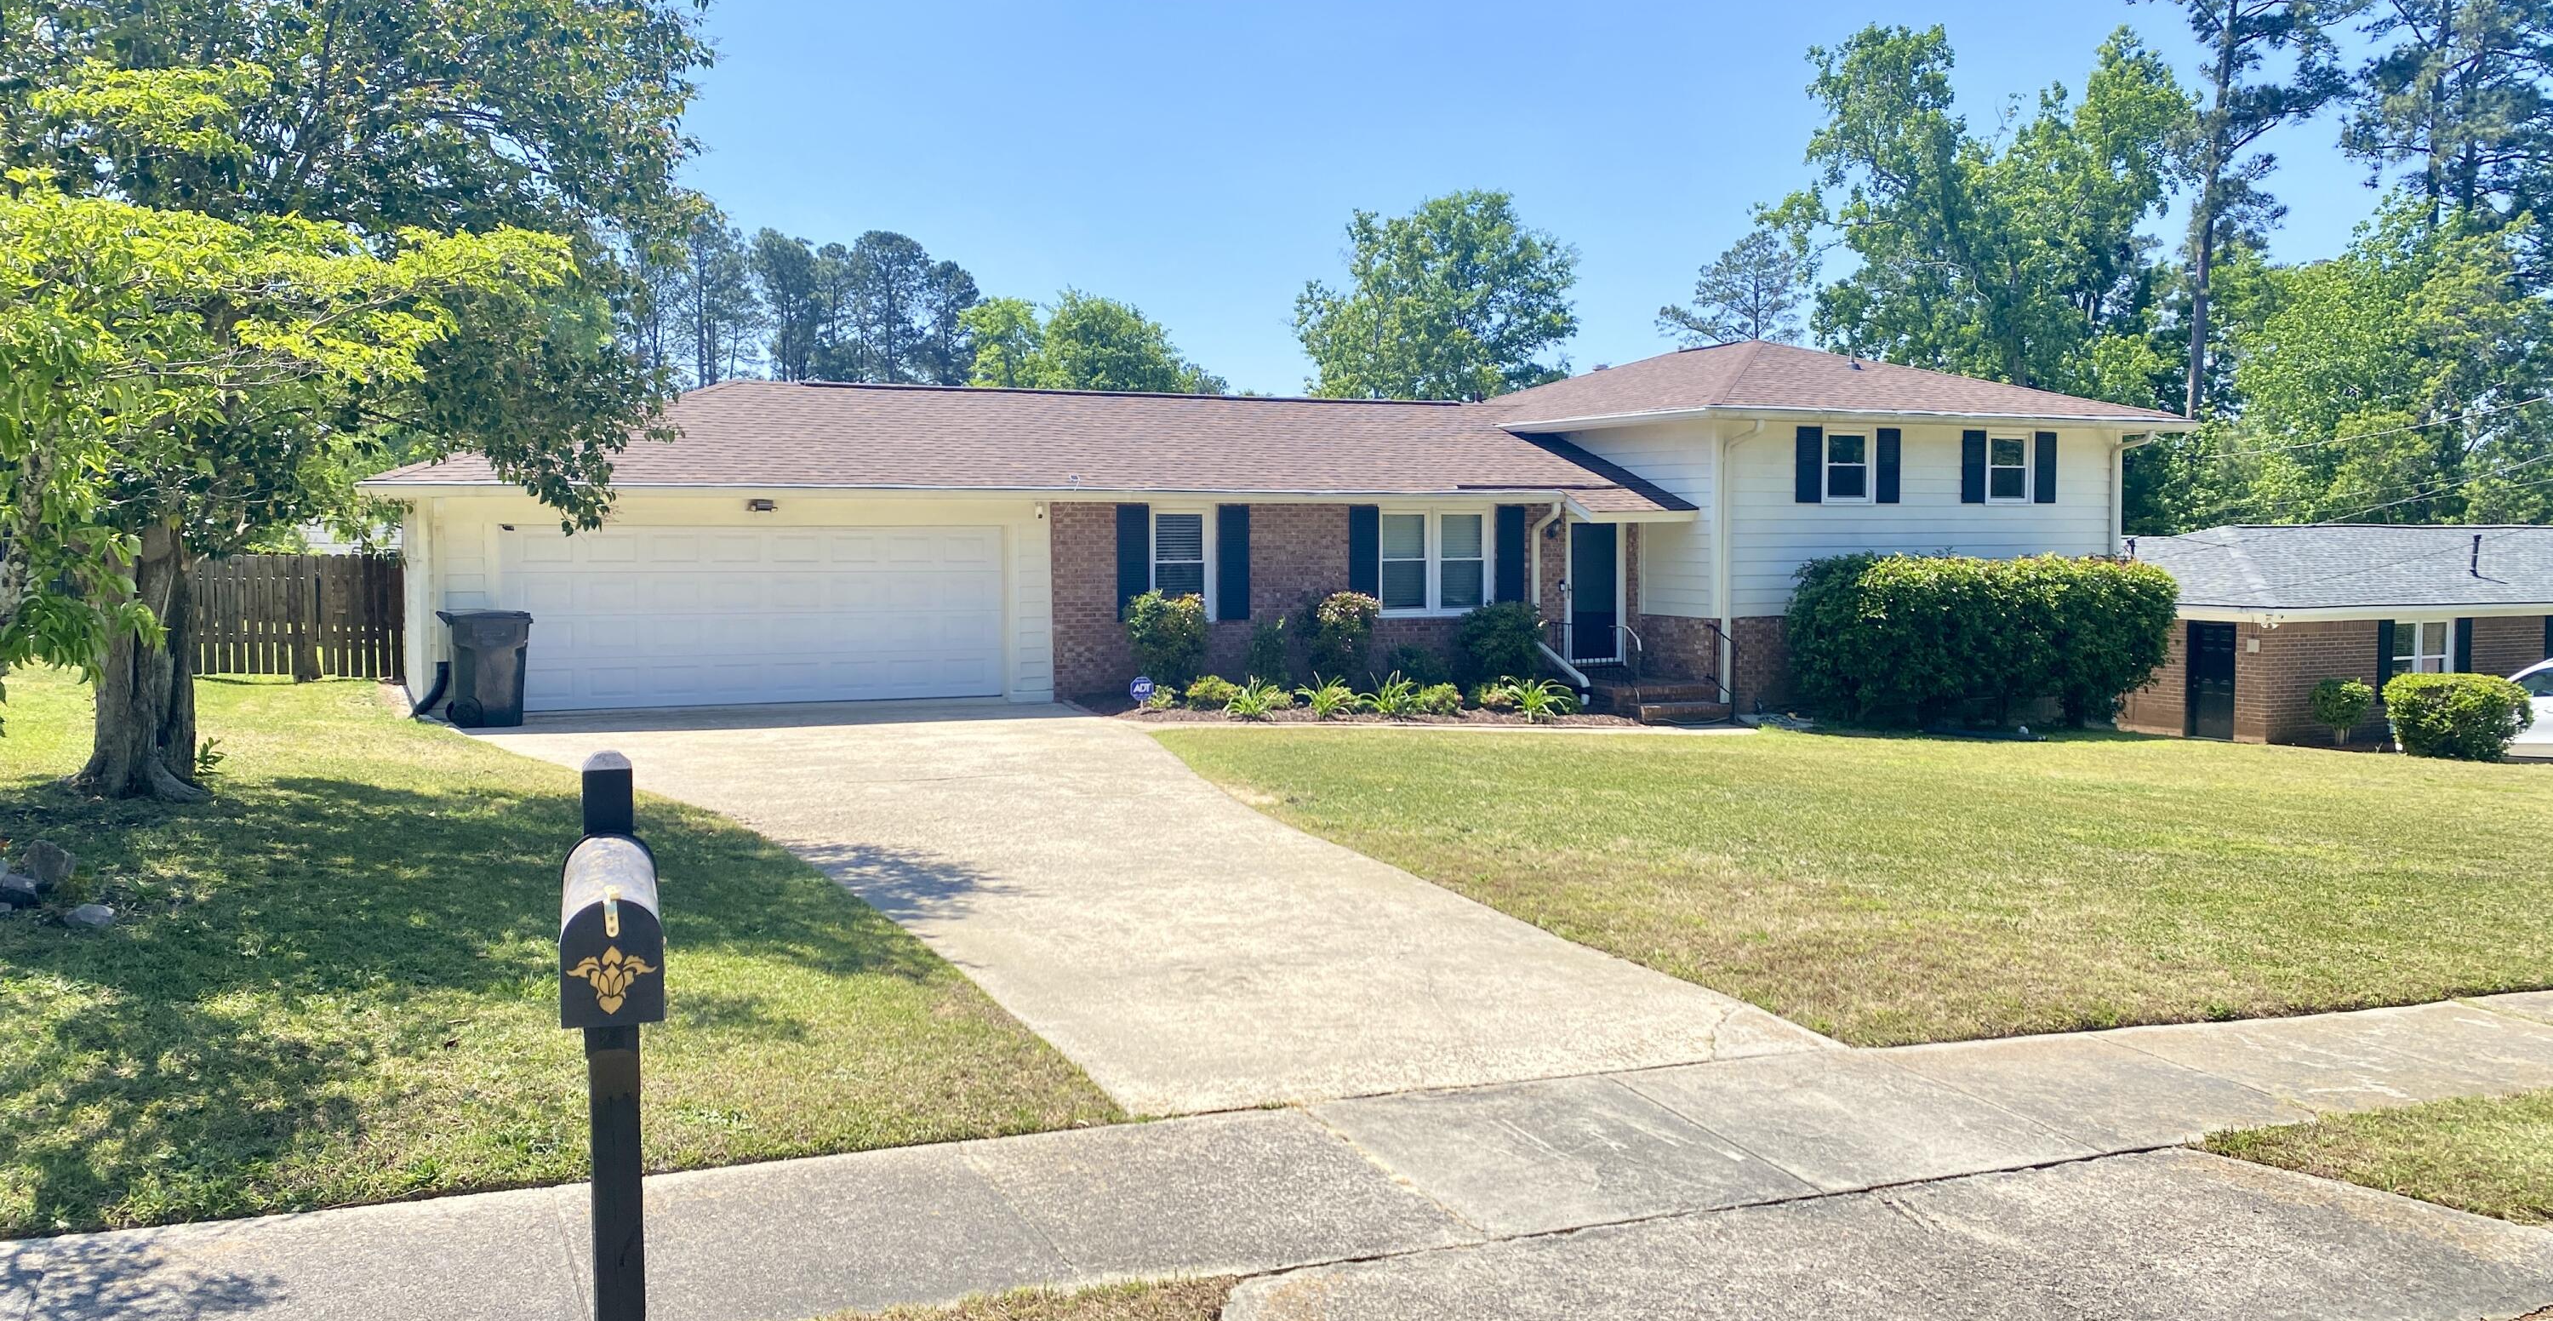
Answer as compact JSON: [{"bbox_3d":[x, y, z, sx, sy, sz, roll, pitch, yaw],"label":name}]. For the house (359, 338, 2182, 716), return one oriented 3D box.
[{"bbox_3d":[0.099,-2.088,27.265,23.400,5.400,10.600,-2,4,-23],"label":"house"}]

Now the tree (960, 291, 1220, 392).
[{"bbox_3d":[-5.554,-6.152,57.344,7.700,9.716,7.000,0,4,0],"label":"tree"}]

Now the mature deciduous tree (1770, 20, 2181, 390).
[{"bbox_3d":[16.483,-7.568,45.522,9.300,14.716,8.500,0,4,0],"label":"mature deciduous tree"}]

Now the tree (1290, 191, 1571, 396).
[{"bbox_3d":[4.397,-6.997,53.425,7.700,12.002,7.500,0,4,0],"label":"tree"}]

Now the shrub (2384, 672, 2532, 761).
[{"bbox_3d":[16.208,0.752,26.300,1.800,1.200,1.650,-2,4,-23],"label":"shrub"}]

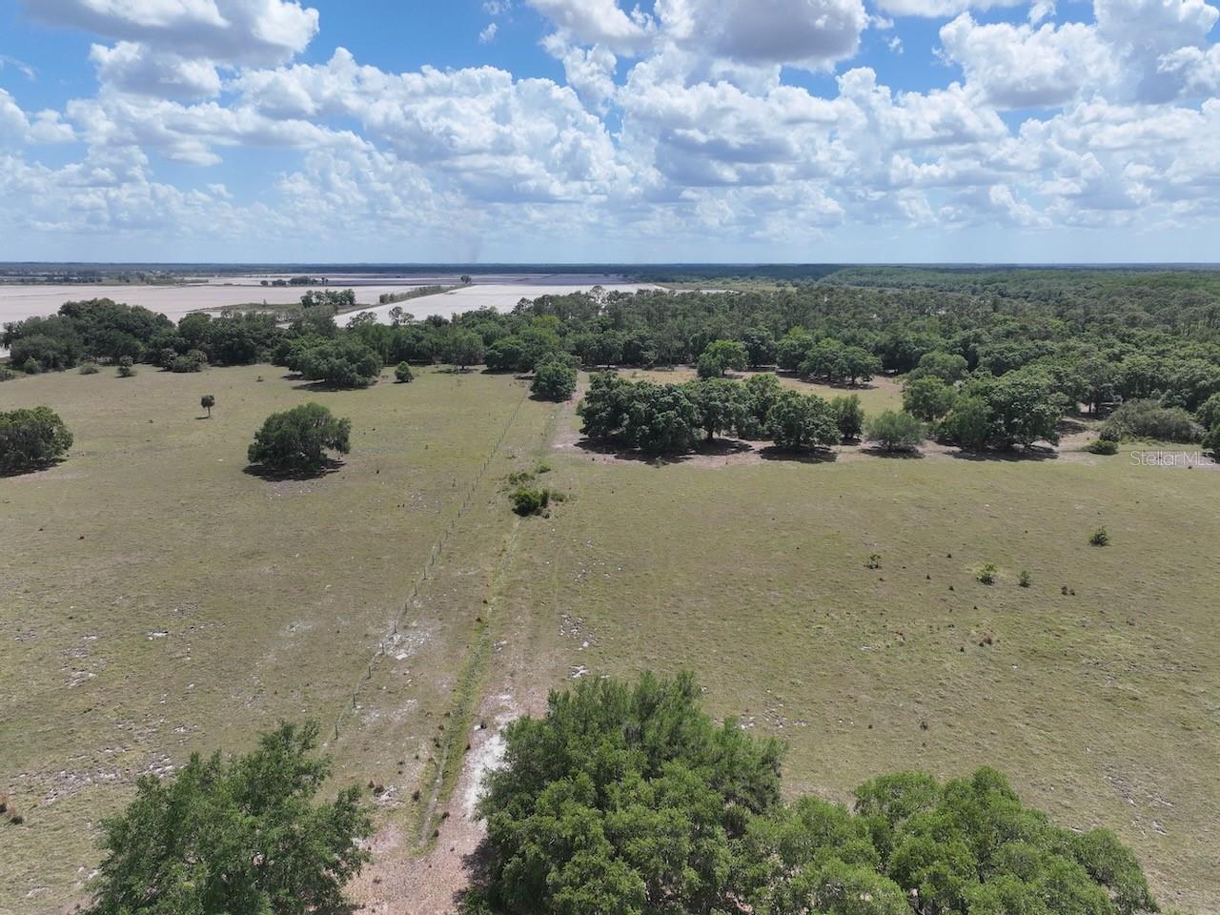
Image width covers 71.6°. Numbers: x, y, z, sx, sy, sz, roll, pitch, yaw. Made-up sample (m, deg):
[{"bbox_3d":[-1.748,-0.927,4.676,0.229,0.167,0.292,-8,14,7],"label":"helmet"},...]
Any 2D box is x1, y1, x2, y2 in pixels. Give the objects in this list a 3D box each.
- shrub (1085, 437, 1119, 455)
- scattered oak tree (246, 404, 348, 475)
[{"bbox_3d":[95.200,-2.385,163.681,6.100,2.800,5.600,0,13,0],"label":"shrub"},{"bbox_3d":[-56.954,-3.944,155.399,18.000,11.900,17.000,-5,14,-20],"label":"scattered oak tree"}]

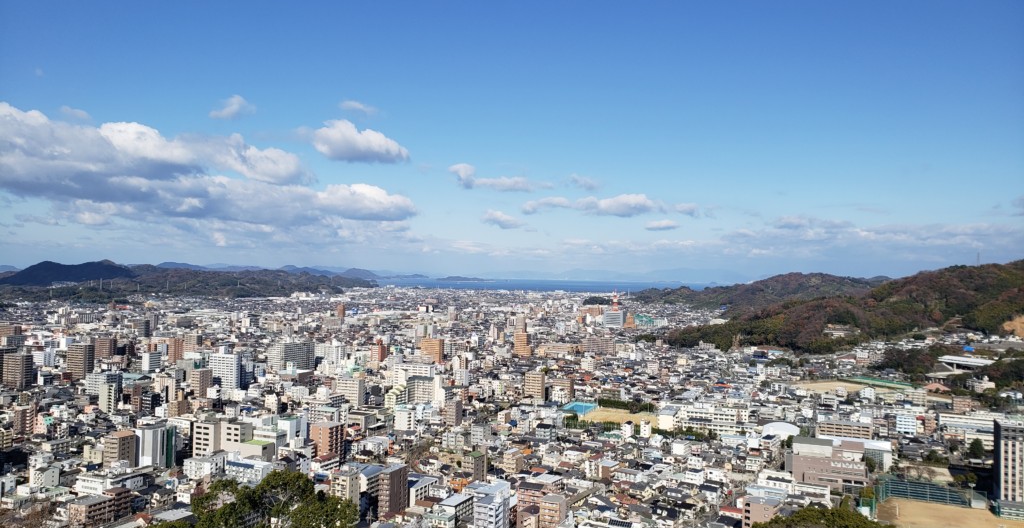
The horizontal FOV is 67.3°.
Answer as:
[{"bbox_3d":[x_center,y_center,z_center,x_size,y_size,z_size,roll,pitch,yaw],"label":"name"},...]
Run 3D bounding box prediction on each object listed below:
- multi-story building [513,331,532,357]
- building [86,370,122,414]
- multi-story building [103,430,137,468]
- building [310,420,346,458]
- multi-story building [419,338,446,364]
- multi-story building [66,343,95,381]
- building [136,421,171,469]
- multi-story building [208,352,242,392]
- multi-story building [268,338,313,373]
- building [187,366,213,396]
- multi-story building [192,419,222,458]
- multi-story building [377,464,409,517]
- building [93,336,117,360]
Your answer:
[{"bbox_3d":[17.510,130.540,1219.840,26.270,43.600,11.240,1,-1,22],"label":"multi-story building"},{"bbox_3d":[-381.470,118.820,721.420,26.790,36.760,17.210,1,-1,23],"label":"building"},{"bbox_3d":[-252.290,122.480,494.190,12.090,24.600,13.400,1,-1,20],"label":"multi-story building"},{"bbox_3d":[-130.940,125.730,547.100,16.820,25.510,19.370,1,-1,24],"label":"building"},{"bbox_3d":[-111.230,121.180,1078.060,29.770,34.580,14.790,1,-1,24],"label":"multi-story building"},{"bbox_3d":[-518.330,116.740,924.300,26.400,42.250,15.060,1,-1,20],"label":"multi-story building"},{"bbox_3d":[-238.110,120.360,508.610,13.560,29.820,13.920,1,-1,19],"label":"building"},{"bbox_3d":[-318.570,119.970,854.350,34.070,40.950,13.000,1,-1,19],"label":"multi-story building"},{"bbox_3d":[-298.000,122.520,1040.560,29.470,40.320,57.440,1,-1,28],"label":"multi-story building"},{"bbox_3d":[-305.610,121.410,757.260,11.300,34.900,15.850,1,-1,23],"label":"building"},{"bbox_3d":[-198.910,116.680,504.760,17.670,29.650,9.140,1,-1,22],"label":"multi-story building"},{"bbox_3d":[-65.280,124.350,422.370,7.000,25.460,22.110,1,-1,18],"label":"multi-story building"},{"bbox_3d":[-576.150,120.710,1090.630,30.370,33.660,11.070,1,-1,20],"label":"building"}]

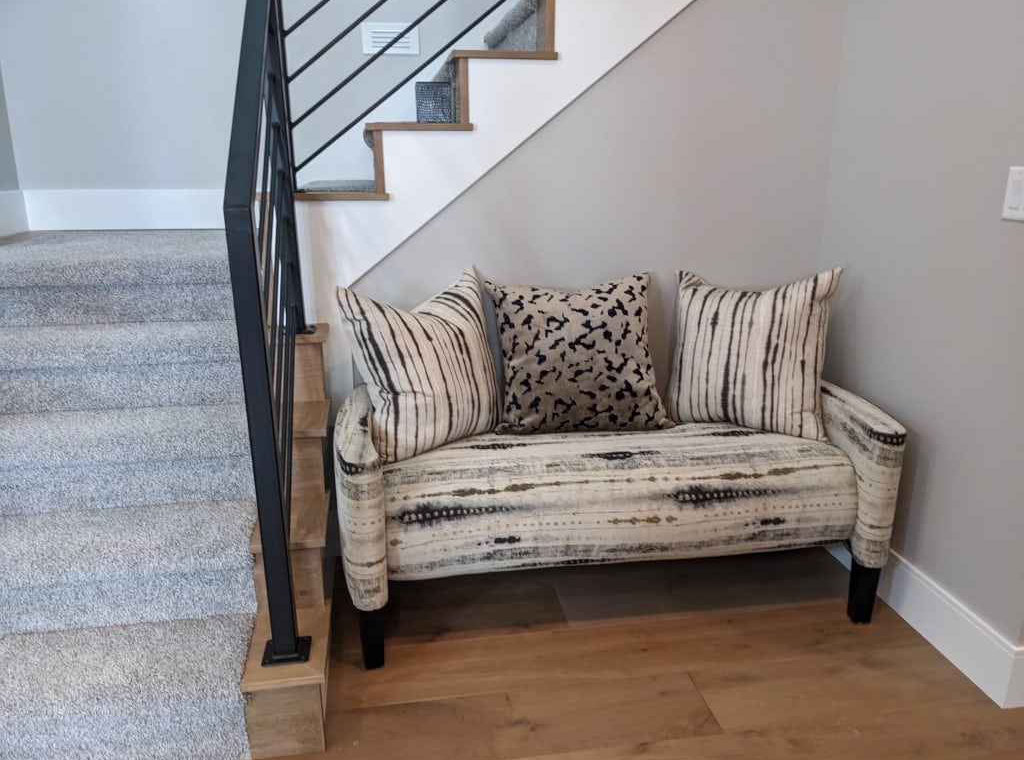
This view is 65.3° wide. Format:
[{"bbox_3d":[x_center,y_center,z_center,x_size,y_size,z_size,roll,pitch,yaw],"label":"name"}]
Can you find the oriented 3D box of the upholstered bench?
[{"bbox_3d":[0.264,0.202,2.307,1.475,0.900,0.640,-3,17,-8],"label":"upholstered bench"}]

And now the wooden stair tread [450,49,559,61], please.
[{"bbox_3d":[-0.033,-0.941,2.338,0.304,0.020,0.174,-3,17,-8],"label":"wooden stair tread"}]

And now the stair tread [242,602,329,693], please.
[{"bbox_3d":[-0.516,0.612,1.862,0.175,0.019,0.304,-3,17,-8],"label":"stair tread"}]

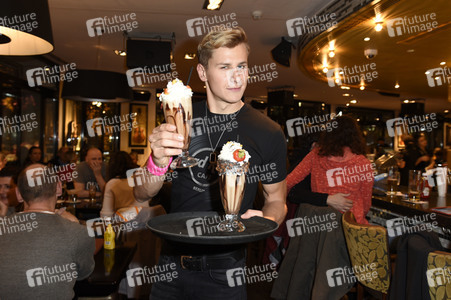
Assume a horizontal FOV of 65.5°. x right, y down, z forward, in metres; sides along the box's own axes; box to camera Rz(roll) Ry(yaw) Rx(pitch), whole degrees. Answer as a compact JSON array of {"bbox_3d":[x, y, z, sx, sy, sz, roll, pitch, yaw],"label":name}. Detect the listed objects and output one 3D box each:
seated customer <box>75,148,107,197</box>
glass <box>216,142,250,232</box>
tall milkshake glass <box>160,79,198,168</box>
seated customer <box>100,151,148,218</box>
[{"bbox_3d":[-1.380,0.620,3.670,0.520,1.270,0.780,0,1,-29],"label":"seated customer"},{"bbox_3d":[0.021,0.098,0.975,0.094,0.243,0.094,1,1,0],"label":"glass"},{"bbox_3d":[-0.119,-0.077,0.940,0.093,0.238,0.093,-6,9,0],"label":"tall milkshake glass"},{"bbox_3d":[-0.930,0.640,3.250,0.480,1.240,0.750,0,1,-20],"label":"seated customer"}]

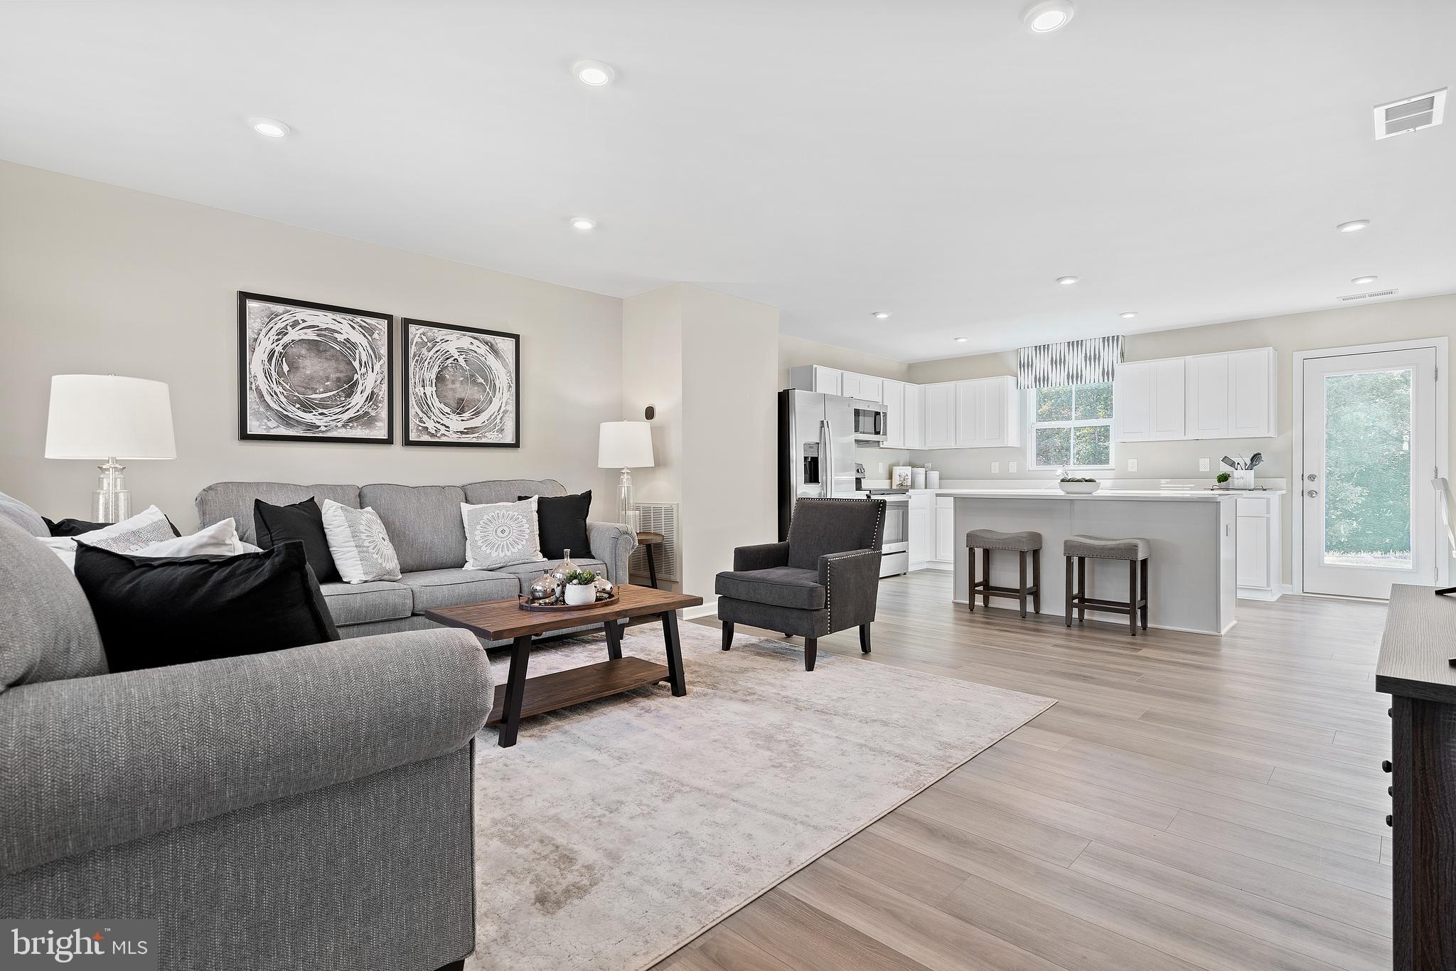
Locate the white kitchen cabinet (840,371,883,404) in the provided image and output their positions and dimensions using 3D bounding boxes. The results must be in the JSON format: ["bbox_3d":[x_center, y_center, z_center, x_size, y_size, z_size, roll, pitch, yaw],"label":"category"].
[{"bbox_3d":[1.308,-1.026,7.363,0.330,0.300,0.760,0,1,44],"label":"white kitchen cabinet"}]

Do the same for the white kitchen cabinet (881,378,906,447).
[{"bbox_3d":[1.765,-0.798,7.848,0.325,0.765,0.470,0,1,44],"label":"white kitchen cabinet"}]

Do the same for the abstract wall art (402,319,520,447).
[{"bbox_3d":[-1.724,-0.643,4.499,0.035,0.785,0.785,0,1,44],"label":"abstract wall art"}]

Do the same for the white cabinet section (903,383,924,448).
[{"bbox_3d":[2.055,-0.811,8.181,0.330,0.765,0.360,0,1,44],"label":"white cabinet section"}]

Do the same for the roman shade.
[{"bbox_3d":[3.606,-1.282,7.290,1.030,0.455,0.130,0,1,44],"label":"roman shade"}]

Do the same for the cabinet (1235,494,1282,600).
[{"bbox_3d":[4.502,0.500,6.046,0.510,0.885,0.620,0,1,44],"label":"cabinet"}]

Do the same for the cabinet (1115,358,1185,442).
[{"bbox_3d":[4.071,-0.796,6.575,0.580,0.760,0.330,0,1,44],"label":"cabinet"}]

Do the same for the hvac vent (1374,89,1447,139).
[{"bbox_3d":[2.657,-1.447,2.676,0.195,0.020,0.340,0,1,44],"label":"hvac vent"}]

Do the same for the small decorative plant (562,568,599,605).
[{"bbox_3d":[-0.681,0.450,3.170,0.150,0.170,0.150,0,1,0],"label":"small decorative plant"}]

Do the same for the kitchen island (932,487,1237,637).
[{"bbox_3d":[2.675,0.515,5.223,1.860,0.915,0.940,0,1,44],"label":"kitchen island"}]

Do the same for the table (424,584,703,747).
[{"bbox_3d":[-0.728,0.778,3.196,1.060,0.455,0.625,-1,1,-44],"label":"table"}]

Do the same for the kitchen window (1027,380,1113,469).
[{"bbox_3d":[3.644,-0.636,7.261,0.920,0.940,0.090,0,1,44],"label":"kitchen window"}]

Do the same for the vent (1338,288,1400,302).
[{"bbox_3d":[5.080,-1.500,5.456,0.350,0.020,0.150,0,1,44],"label":"vent"}]

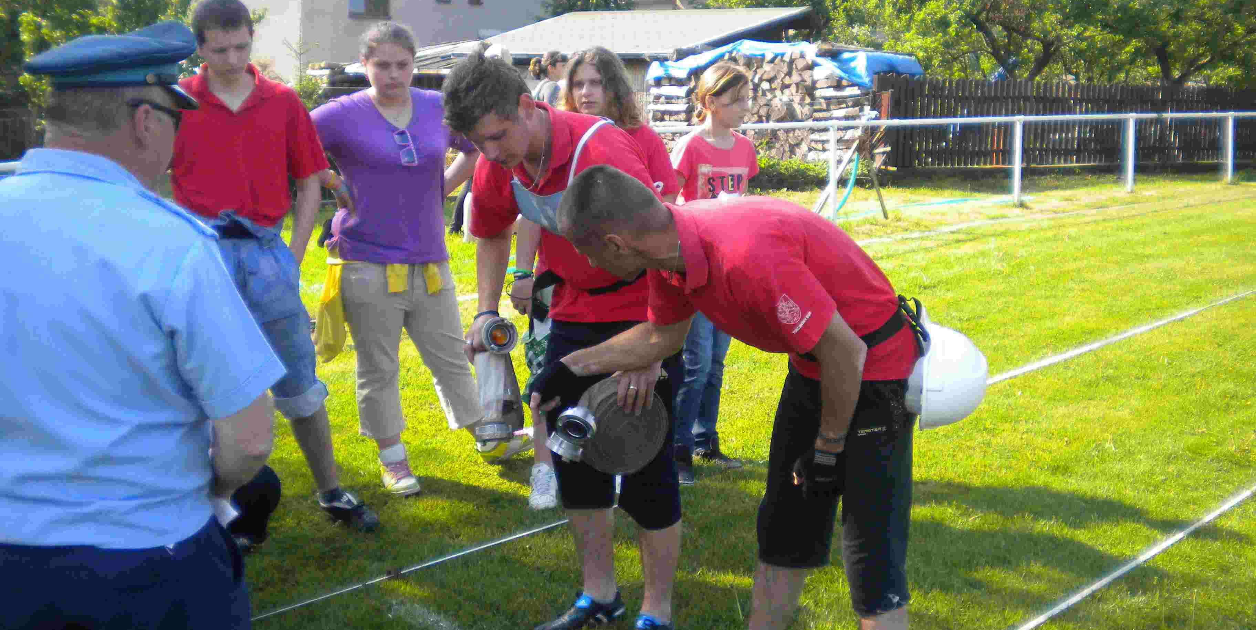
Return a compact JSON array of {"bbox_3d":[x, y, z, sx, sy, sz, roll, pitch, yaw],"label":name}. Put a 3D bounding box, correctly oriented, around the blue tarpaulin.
[{"bbox_3d":[2.264,-3.672,18.600,3.950,0.680,1.500,-1,11,-8],"label":"blue tarpaulin"}]

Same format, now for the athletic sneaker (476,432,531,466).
[{"bbox_3d":[-0.482,0.526,5.000,0.250,0.110,0.100,-4,8,26],"label":"athletic sneaker"}]

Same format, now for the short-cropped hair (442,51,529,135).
[{"bbox_3d":[-0.324,-0.510,2.900,0.170,0.180,0.210,8,49,37],"label":"short-cropped hair"}]

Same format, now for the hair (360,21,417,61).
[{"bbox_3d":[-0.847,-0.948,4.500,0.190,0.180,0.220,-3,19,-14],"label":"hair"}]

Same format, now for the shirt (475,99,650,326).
[{"bbox_3d":[-0.137,-0.246,3.080,0.490,0.570,0.320,8,36,37],"label":"shirt"}]

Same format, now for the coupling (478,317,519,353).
[{"bbox_3d":[-0.312,0.050,3.090,0.092,0.092,0.070,-1,-1,-6],"label":"coupling"}]

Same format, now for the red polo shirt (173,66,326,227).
[{"bbox_3d":[-1.262,-0.543,4.120,0.540,0.540,0.280,-2,14,-12],"label":"red polo shirt"}]

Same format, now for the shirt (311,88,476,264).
[{"bbox_3d":[-0.851,-0.510,4.600,0.585,0.620,0.290,-3,11,-18],"label":"shirt"}]

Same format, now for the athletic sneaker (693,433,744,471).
[{"bbox_3d":[0.357,0.535,4.980,0.240,0.100,0.090,7,13,32],"label":"athletic sneaker"}]

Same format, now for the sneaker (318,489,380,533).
[{"bbox_3d":[-0.950,0.659,4.294,0.100,0.110,0.275,-10,15,-43],"label":"sneaker"}]

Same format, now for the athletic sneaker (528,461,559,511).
[{"bbox_3d":[-0.304,0.613,4.542,0.098,0.110,0.260,0,11,0],"label":"athletic sneaker"}]

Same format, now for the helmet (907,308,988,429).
[{"bbox_3d":[0.710,0.119,2.830,0.175,0.275,0.220,1,11,6],"label":"helmet"}]

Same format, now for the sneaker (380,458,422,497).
[{"bbox_3d":[-0.845,0.576,4.731,0.100,0.110,0.250,-4,12,-20],"label":"sneaker"}]

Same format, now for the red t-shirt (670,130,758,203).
[{"bbox_3d":[0.323,-0.441,4.780,0.355,0.530,0.220,-2,11,-10],"label":"red t-shirt"}]

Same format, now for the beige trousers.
[{"bbox_3d":[-0.804,0.108,4.740,0.540,0.700,0.340,-4,11,-20],"label":"beige trousers"}]

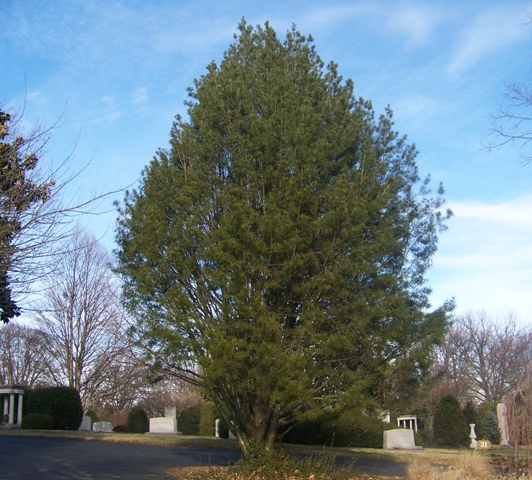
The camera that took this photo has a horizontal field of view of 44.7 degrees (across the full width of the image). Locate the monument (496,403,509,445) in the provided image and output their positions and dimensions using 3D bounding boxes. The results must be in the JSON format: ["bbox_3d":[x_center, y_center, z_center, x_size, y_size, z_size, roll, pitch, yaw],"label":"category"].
[{"bbox_3d":[12.086,9.383,33.000,0.470,2.120,0.420,-3,-15,10],"label":"monument"}]

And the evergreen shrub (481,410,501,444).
[{"bbox_3d":[9.757,8.113,28.000,0.870,1.410,0.900,-1,-14,0],"label":"evergreen shrub"}]

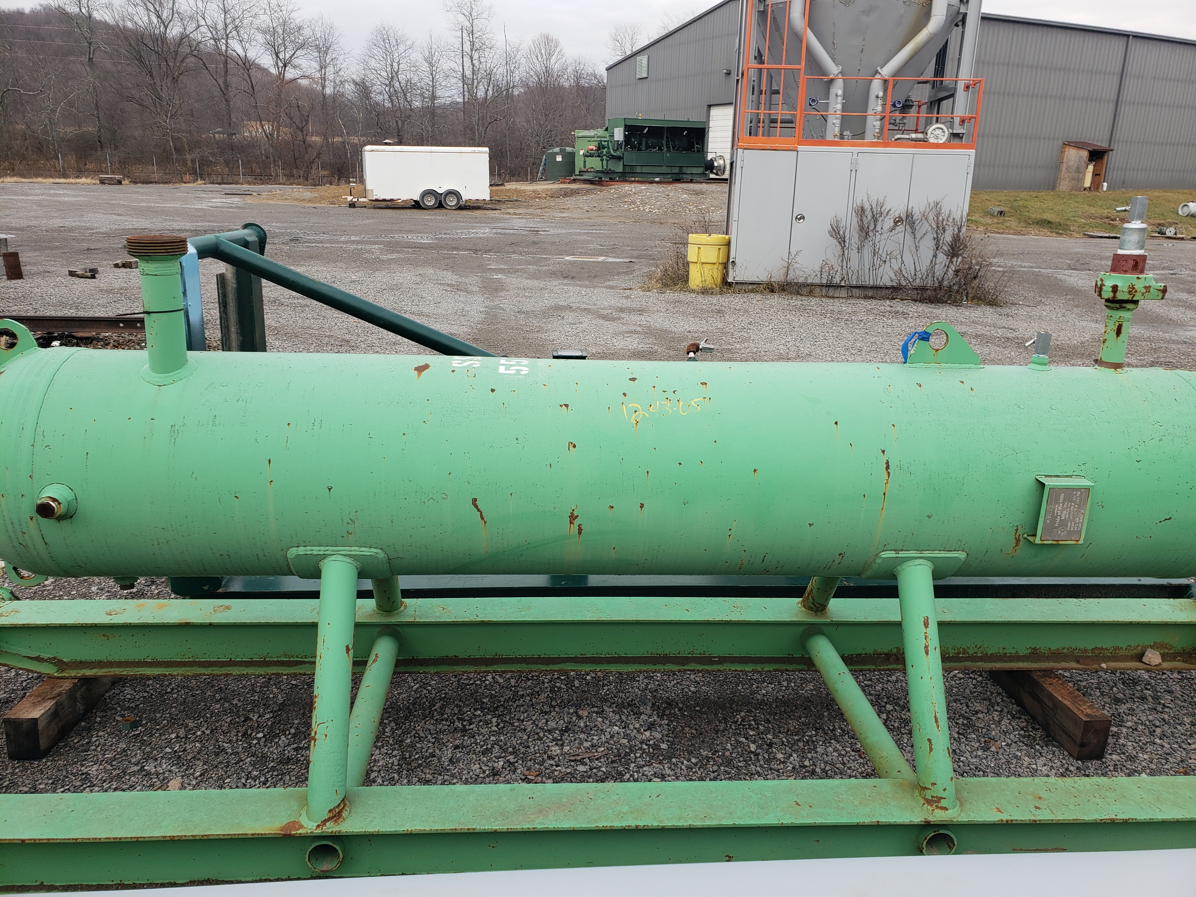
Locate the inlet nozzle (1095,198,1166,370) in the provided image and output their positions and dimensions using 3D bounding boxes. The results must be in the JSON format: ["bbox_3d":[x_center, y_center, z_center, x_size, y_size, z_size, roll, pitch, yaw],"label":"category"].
[{"bbox_3d":[1.243,-0.387,2.113,0.165,0.397,0.150,10,20,29],"label":"inlet nozzle"}]

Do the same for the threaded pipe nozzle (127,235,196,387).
[{"bbox_3d":[-0.952,-0.311,1.967,0.132,0.287,0.132,1,17,-4],"label":"threaded pipe nozzle"}]

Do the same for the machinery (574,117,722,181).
[{"bbox_3d":[2.461,-15.070,45.373,7.100,2.880,2.600,-6,19,-22],"label":"machinery"}]

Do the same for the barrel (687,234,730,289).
[{"bbox_3d":[1.609,-2.746,13.143,0.610,0.770,0.610,1,17,0],"label":"barrel"}]

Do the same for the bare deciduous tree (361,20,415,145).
[{"bbox_3d":[-19.644,-32.321,83.936,5.600,13.833,5.600,1,17,0],"label":"bare deciduous tree"}]

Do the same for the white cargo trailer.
[{"bbox_3d":[-6.922,-10.921,36.148,4.950,2.450,2.450,-2,18,-10],"label":"white cargo trailer"}]

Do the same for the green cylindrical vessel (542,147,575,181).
[{"bbox_3d":[-1.878,-14.640,46.300,1.620,1.650,1.620,1,17,0],"label":"green cylindrical vessel"}]

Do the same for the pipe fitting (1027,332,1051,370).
[{"bbox_3d":[1.244,-0.273,2.527,0.058,0.103,0.058,1,15,-4],"label":"pipe fitting"}]

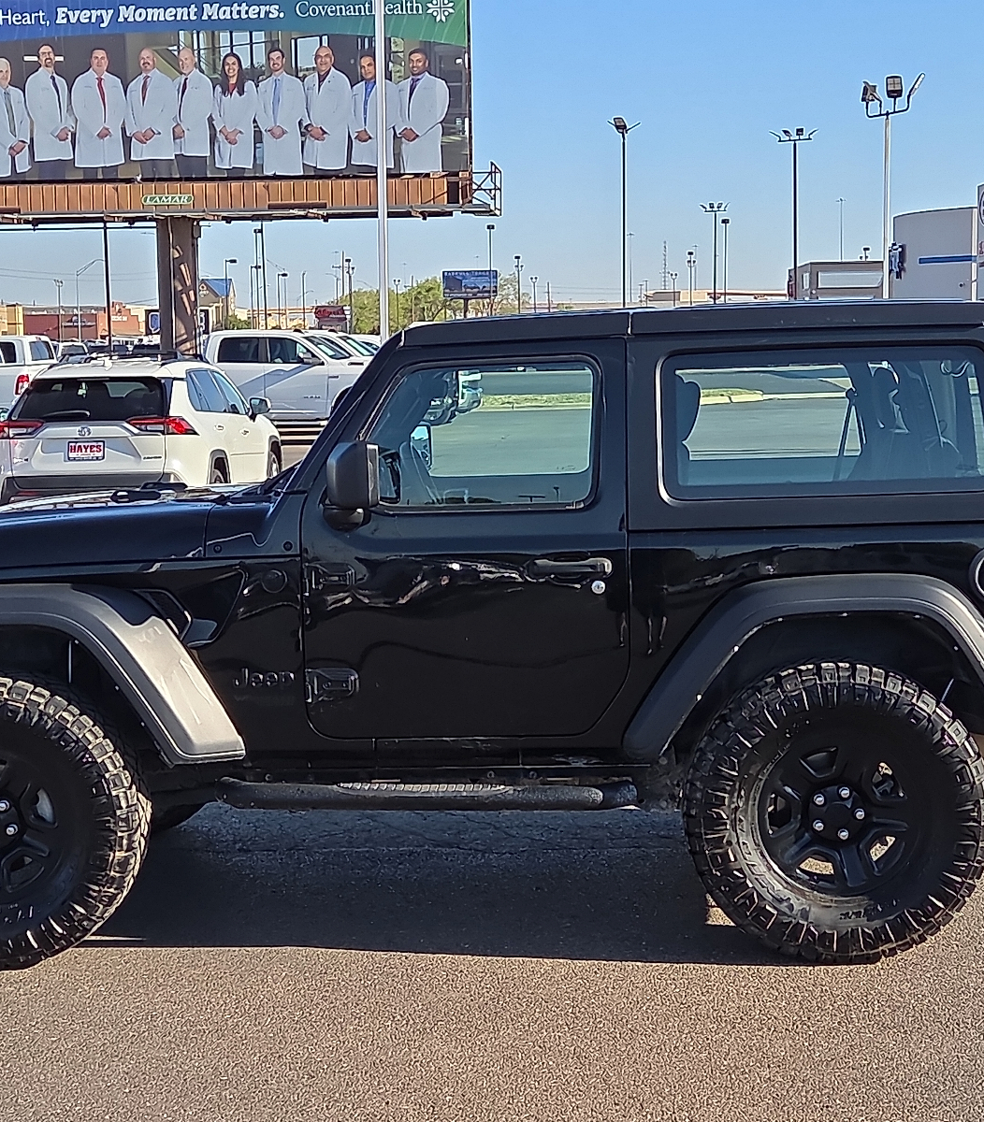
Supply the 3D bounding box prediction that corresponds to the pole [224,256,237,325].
[{"bbox_3d":[-20.285,-19.699,158.792,1.100,7.942,0.350,-1,6,0],"label":"pole"}]

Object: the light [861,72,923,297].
[{"bbox_3d":[9.235,-7.539,47.453,1.400,7.620,0.900,-1,6,0],"label":"light"}]

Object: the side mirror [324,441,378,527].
[{"bbox_3d":[-0.392,-0.215,5.738,0.165,0.255,0.210,-1,6,2],"label":"side mirror"}]

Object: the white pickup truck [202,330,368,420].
[{"bbox_3d":[-4.000,-3.140,36.600,6.000,2.020,2.050,0,7,14],"label":"white pickup truck"}]

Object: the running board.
[{"bbox_3d":[-0.188,0.681,5.918,1.226,0.095,0.190,-1,6,2],"label":"running board"}]

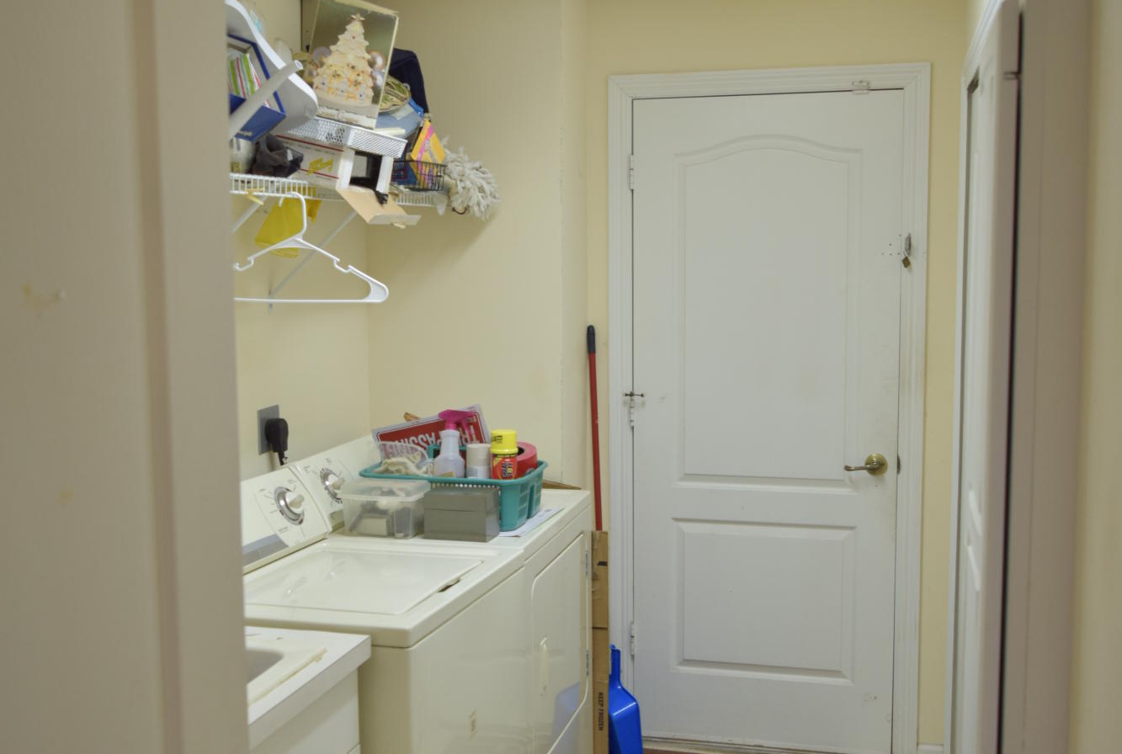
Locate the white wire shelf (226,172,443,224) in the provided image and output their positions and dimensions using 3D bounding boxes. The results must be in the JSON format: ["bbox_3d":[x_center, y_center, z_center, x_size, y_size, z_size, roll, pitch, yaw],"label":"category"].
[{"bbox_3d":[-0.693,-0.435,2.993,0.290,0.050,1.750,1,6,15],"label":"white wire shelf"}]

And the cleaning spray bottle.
[{"bbox_3d":[-0.285,0.236,3.363,0.105,0.280,0.070,-1,6,-4],"label":"cleaning spray bottle"}]

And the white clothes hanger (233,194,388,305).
[{"bbox_3d":[-0.591,-0.286,2.825,0.420,0.240,0.018,1,6,15],"label":"white clothes hanger"}]

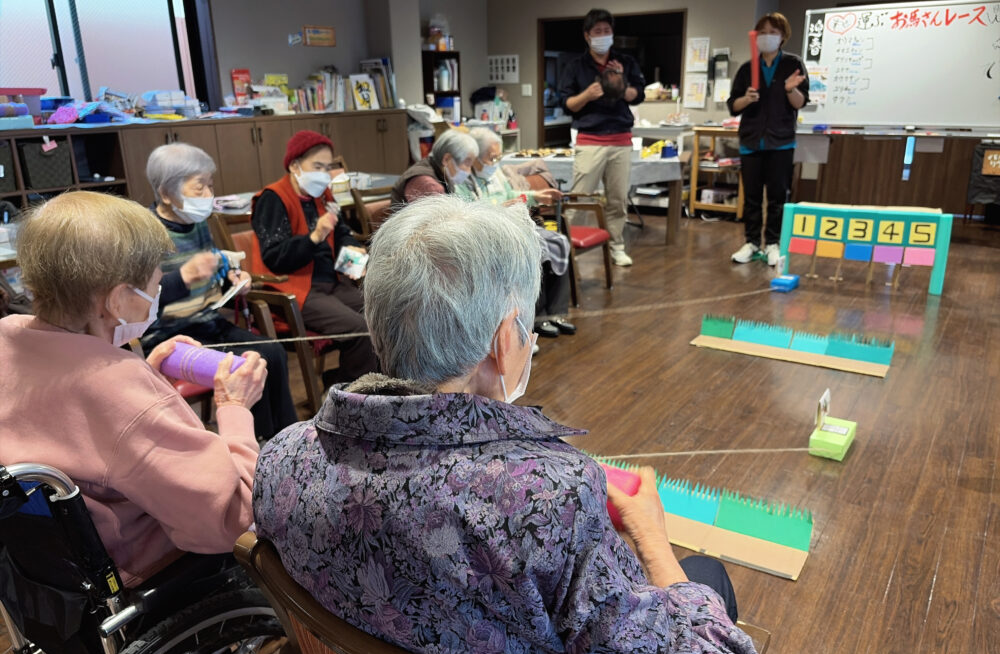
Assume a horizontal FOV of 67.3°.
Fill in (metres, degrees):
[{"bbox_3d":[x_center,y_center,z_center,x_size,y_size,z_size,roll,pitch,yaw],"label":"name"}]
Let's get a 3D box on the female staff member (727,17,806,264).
[{"bbox_3d":[1.874,-1.273,5.261,0.520,1.675,0.420,6,20,22],"label":"female staff member"}]

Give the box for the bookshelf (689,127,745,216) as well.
[{"bbox_3d":[2.212,-1.507,7.295,0.510,0.850,0.470,11,22,33],"label":"bookshelf"}]

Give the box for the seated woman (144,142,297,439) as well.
[{"bbox_3d":[-0.903,-0.029,2.492,0.700,1.133,0.520,8,20,25],"label":"seated woman"}]

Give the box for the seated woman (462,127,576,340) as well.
[{"bbox_3d":[0.045,-0.494,3.954,0.720,1.075,0.500,8,20,26],"label":"seated woman"}]

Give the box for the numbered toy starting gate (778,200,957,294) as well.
[{"bbox_3d":[2.324,-0.516,4.825,0.961,0.487,0.150,10,21,31],"label":"numbered toy starting gate"}]

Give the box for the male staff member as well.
[{"bbox_3d":[0.707,-1.284,5.283,0.570,1.730,0.440,0,18,3],"label":"male staff member"}]

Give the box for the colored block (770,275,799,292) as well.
[{"bbox_3d":[1.839,-0.280,4.839,0.108,0.048,0.225,11,22,33],"label":"colored block"}]

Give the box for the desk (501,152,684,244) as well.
[{"bbox_3d":[0.827,-1.183,6.691,1.700,0.664,0.850,5,19,19],"label":"desk"}]

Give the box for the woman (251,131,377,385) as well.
[{"bbox_3d":[-0.631,-0.192,2.978,0.680,1.130,0.520,8,20,27],"label":"woman"}]

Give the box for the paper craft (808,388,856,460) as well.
[{"bbox_3d":[1.216,0.349,2.723,0.113,0.185,0.222,11,22,34],"label":"paper craft"}]

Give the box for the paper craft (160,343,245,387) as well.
[{"bbox_3d":[-0.472,0.061,1.200,0.138,0.061,0.061,12,-8,8],"label":"paper craft"}]

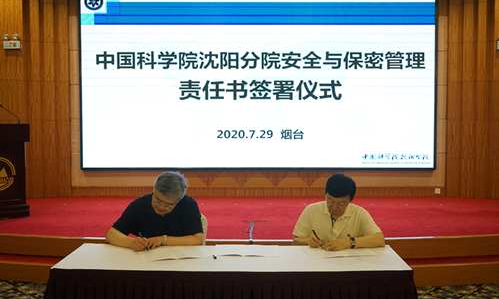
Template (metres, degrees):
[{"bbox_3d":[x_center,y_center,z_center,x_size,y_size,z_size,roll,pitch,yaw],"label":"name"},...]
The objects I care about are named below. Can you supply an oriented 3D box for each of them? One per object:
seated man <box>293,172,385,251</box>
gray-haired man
[{"bbox_3d":[0.575,0.766,3.535,0.580,1.220,0.720,1,3,12],"label":"seated man"},{"bbox_3d":[-0.610,0.766,3.535,0.610,1.220,0.720,0,3,8],"label":"gray-haired man"}]

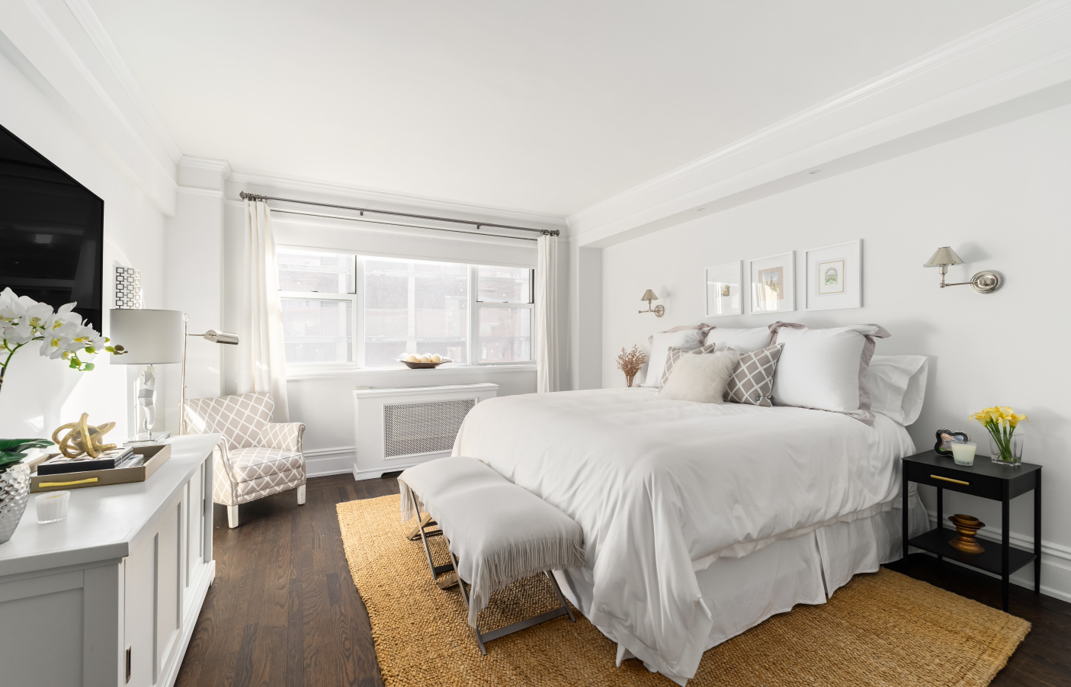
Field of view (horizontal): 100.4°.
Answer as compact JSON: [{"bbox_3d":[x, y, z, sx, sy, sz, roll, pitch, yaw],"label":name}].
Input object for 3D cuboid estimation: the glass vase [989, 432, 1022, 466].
[{"bbox_3d":[2.273,0.511,2.159,0.080,0.145,0.090,-1,0,-28],"label":"glass vase"}]

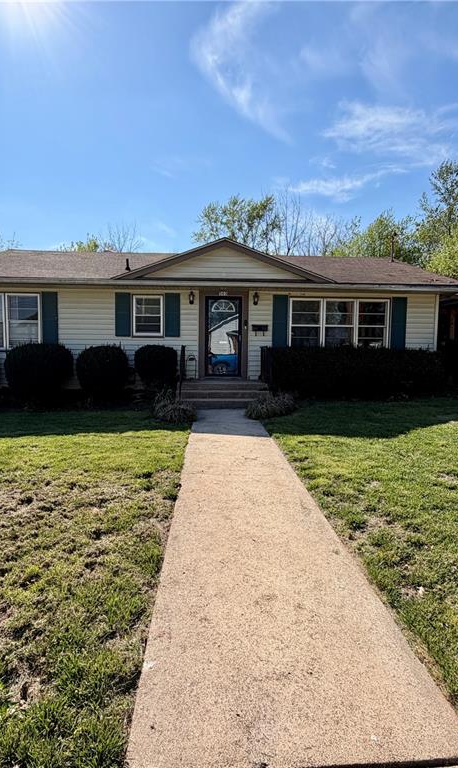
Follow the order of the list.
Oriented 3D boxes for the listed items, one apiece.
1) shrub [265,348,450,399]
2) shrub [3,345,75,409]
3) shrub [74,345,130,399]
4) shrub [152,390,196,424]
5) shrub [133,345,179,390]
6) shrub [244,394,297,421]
[{"bbox_3d":[2.857,-0.245,9.868,3.900,1.250,1.000,0,5,-3],"label":"shrub"},{"bbox_3d":[-4.362,-0.210,9.309,1.480,1.450,1.400,0,5,-3],"label":"shrub"},{"bbox_3d":[-2.903,-0.200,9.484,1.220,1.390,1.200,0,5,-3],"label":"shrub"},{"bbox_3d":[-1.094,0.379,8.166,0.850,0.570,0.820,0,5,-3],"label":"shrub"},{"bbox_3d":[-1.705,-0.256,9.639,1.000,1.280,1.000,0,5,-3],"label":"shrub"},{"bbox_3d":[0.878,0.368,8.715,1.050,0.500,0.950,0,5,-3],"label":"shrub"}]

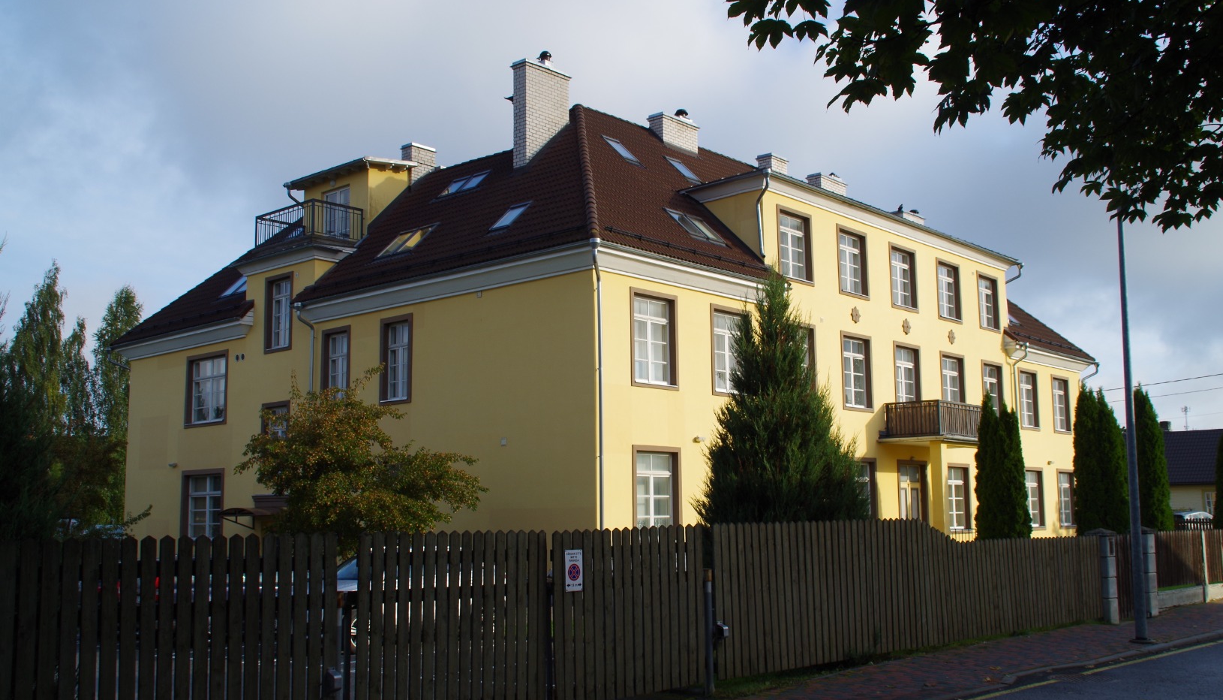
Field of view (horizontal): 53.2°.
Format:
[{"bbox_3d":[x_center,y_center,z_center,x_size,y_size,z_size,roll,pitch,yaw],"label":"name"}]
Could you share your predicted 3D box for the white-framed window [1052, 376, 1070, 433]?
[{"bbox_3d":[17.381,2.120,47.338,0.220,1.980,1.520,-8,-11,41],"label":"white-framed window"}]

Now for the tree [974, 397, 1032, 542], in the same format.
[{"bbox_3d":[7.668,2.927,24.055,1.100,4.090,1.120,-8,-11,41],"label":"tree"}]

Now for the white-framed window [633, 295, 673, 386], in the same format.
[{"bbox_3d":[1.005,-0.210,29.718,0.180,2.100,1.460,-8,-11,41],"label":"white-framed window"}]

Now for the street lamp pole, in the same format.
[{"bbox_3d":[6.490,0.634,15.319,0.300,5.900,0.300,-8,-10,40],"label":"street lamp pole"}]

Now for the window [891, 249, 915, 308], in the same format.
[{"bbox_3d":[9.179,-2.234,38.620,0.180,1.860,1.436,-8,-10,40],"label":"window"}]

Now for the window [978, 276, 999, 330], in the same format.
[{"bbox_3d":[13.325,-1.653,43.300,0.220,1.830,1.520,-8,-11,41],"label":"window"}]

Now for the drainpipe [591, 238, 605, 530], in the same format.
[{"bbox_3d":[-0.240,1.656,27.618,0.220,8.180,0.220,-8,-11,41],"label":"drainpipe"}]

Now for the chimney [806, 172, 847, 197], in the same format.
[{"bbox_3d":[8.236,-6.093,46.596,0.640,1.000,1.880,-8,-11,41],"label":"chimney"}]

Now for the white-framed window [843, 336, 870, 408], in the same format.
[{"bbox_3d":[7.388,0.709,36.947,0.180,2.100,1.460,-8,-11,41],"label":"white-framed window"}]

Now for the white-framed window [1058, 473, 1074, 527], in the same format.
[{"bbox_3d":[17.637,5.784,47.450,0.180,2.024,1.436,-8,-10,40],"label":"white-framed window"}]

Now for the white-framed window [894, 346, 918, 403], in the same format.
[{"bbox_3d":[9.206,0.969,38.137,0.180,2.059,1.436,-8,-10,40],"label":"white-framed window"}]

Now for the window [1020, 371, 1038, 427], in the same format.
[{"bbox_3d":[15.339,1.824,45.058,0.220,1.980,1.520,-8,-11,41],"label":"window"}]

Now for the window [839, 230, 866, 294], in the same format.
[{"bbox_3d":[7.347,-2.615,37.421,0.180,1.880,1.460,-8,-11,41],"label":"window"}]

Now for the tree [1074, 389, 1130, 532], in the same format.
[{"bbox_3d":[14.447,3.773,35.526,1.400,5.380,1.550,-8,-11,41],"label":"tree"}]

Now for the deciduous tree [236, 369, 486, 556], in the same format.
[{"bbox_3d":[-4.983,2.742,23.877,4.400,4.640,4.700,-8,-11,41],"label":"deciduous tree"}]

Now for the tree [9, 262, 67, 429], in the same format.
[{"bbox_3d":[-23.267,2.575,49.149,2.900,12.433,2.900,-1,-8,0],"label":"tree"}]

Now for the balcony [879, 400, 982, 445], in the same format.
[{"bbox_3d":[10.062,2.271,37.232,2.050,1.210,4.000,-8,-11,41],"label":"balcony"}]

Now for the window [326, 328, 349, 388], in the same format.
[{"bbox_3d":[-7.303,0.517,32.646,0.934,2.050,0.180,-8,-10,40],"label":"window"}]

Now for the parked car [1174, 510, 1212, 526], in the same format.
[{"bbox_3d":[21.165,6.696,44.900,1.780,1.470,4.300,0,-8,-10],"label":"parked car"}]

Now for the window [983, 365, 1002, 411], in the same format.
[{"bbox_3d":[13.418,1.573,43.080,0.180,2.059,1.436,-8,-10,40],"label":"window"}]

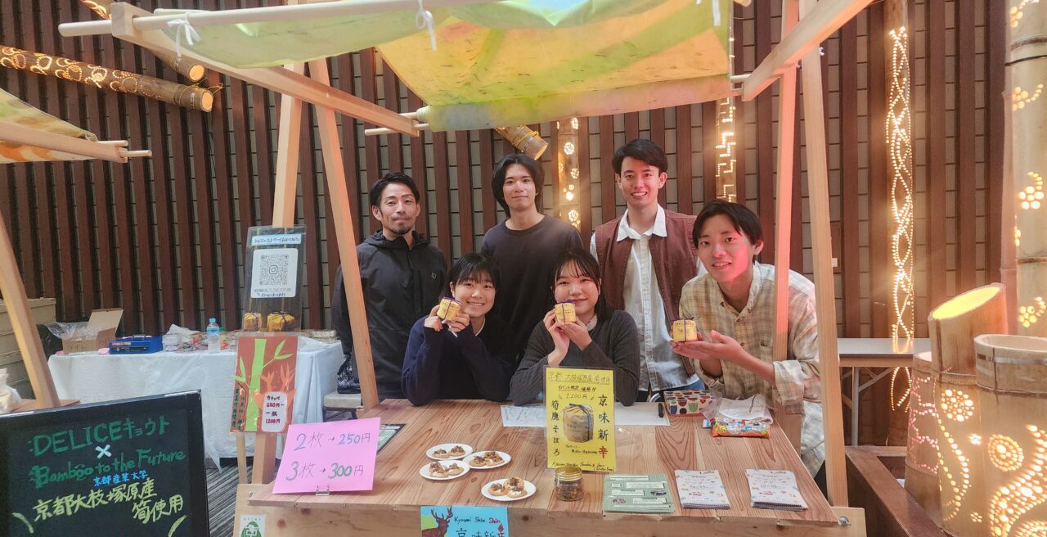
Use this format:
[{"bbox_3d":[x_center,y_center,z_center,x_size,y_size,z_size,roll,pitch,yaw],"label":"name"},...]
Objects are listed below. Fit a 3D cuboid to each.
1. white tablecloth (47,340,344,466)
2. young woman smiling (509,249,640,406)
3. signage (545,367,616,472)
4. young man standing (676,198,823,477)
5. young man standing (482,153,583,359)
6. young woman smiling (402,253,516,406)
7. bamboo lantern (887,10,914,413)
[{"bbox_3d":[-2.110,0.844,4.530,1.820,0.670,0.480,-2,4,9],"label":"white tablecloth"},{"bbox_3d":[0.182,0.595,2.480,0.500,1.320,0.720,-2,4,5],"label":"young woman smiling"},{"bbox_3d":[0.151,0.399,1.840,0.186,0.266,0.020,-2,-5,10],"label":"signage"},{"bbox_3d":[0.730,0.514,2.220,0.520,1.470,0.600,-1,4,19],"label":"young man standing"},{"bbox_3d":[0.036,0.377,2.950,0.480,1.720,0.300,-2,4,5],"label":"young man standing"},{"bbox_3d":[-0.227,0.615,2.520,0.480,1.320,0.720,-2,4,-2],"label":"young woman smiling"},{"bbox_3d":[2.180,-0.281,4.030,0.150,2.700,0.150,-2,4,10],"label":"bamboo lantern"}]

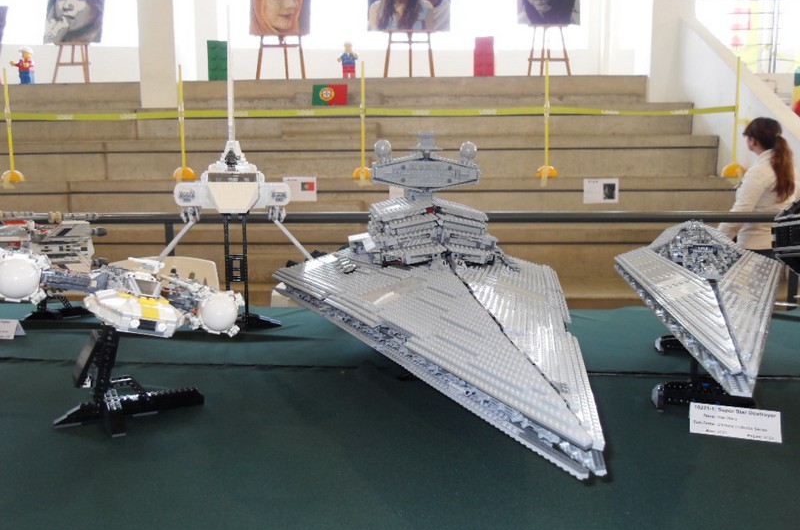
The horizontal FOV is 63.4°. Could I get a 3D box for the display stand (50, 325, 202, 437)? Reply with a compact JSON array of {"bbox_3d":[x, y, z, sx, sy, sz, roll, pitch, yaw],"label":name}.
[{"bbox_3d":[-0.372,0.145,0.895,0.192,0.126,0.155,-4,8,-27],"label":"display stand"}]

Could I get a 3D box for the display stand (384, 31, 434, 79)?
[{"bbox_3d":[0.108,-2.655,8.200,0.640,0.600,0.450,0,7,2],"label":"display stand"}]

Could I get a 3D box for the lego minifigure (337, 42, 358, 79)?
[{"bbox_3d":[-0.657,-2.556,8.100,0.270,0.475,0.170,0,7,-2],"label":"lego minifigure"}]

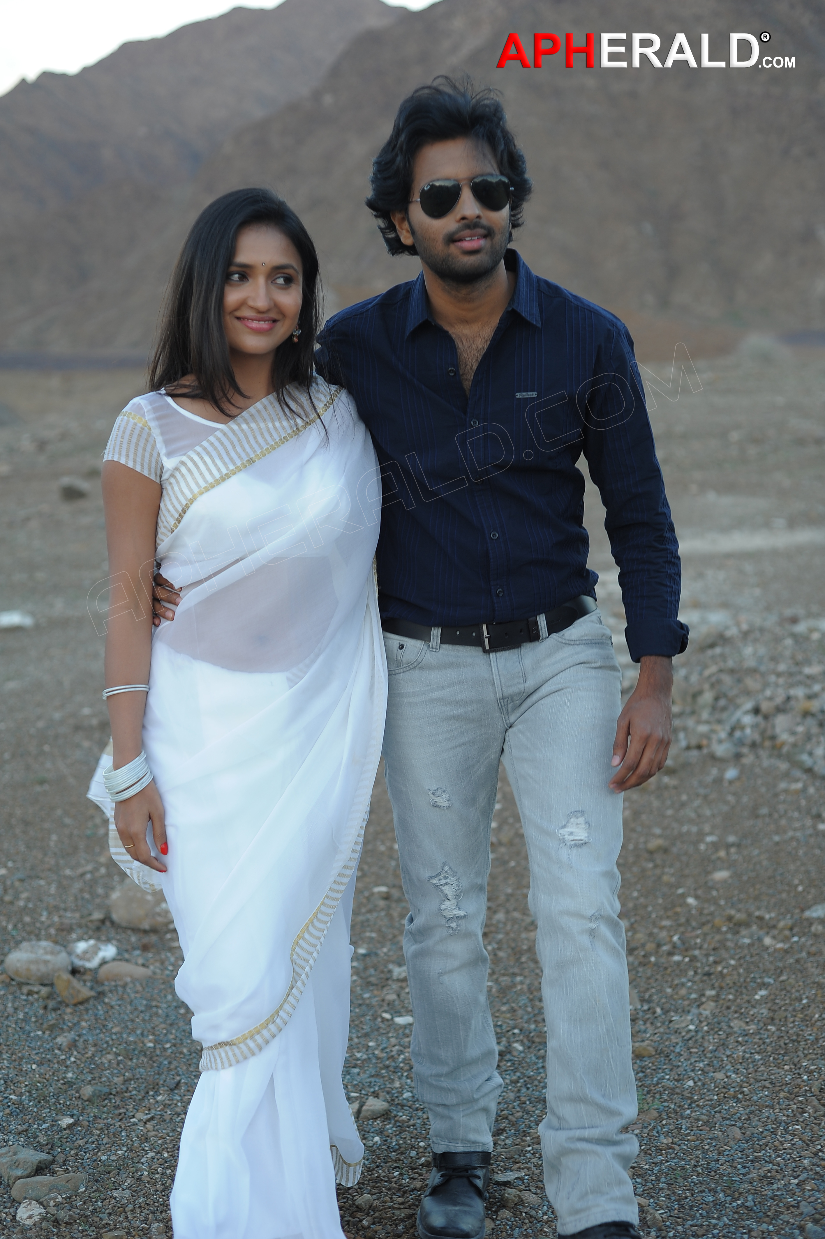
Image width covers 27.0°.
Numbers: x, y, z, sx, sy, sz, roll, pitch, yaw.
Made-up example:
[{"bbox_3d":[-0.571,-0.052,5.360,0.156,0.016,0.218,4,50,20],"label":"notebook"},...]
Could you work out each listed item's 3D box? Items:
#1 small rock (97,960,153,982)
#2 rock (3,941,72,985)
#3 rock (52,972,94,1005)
[{"bbox_3d":[-0.641,0.785,3.835,0.122,0.032,0.060,-1,9,0],"label":"small rock"},{"bbox_3d":[-0.836,0.769,3.840,0.151,0.087,0.122,0,9,0],"label":"rock"},{"bbox_3d":[-0.732,0.797,3.716,0.085,0.066,0.070,0,9,0],"label":"rock"}]

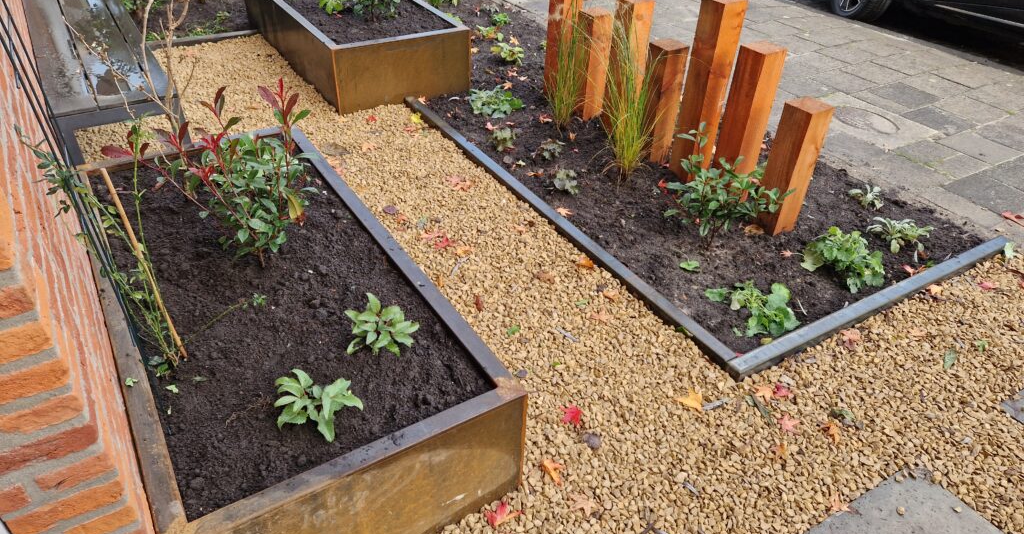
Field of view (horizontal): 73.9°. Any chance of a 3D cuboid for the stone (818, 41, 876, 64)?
[{"bbox_3d":[2.268,-1.414,4.597,0.300,0.050,0.300,-19,41,-26],"label":"stone"}]

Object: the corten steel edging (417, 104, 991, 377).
[{"bbox_3d":[0.670,-0.476,3.137,1.450,0.060,2.380,-18,40,-26],"label":"corten steel edging"}]

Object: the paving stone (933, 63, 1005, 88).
[{"bbox_3d":[2.859,-1.181,4.309,0.300,0.050,0.300,-19,41,-26],"label":"paving stone"}]

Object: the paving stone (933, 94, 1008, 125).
[{"bbox_3d":[2.602,-0.871,3.869,0.320,0.050,0.300,-18,40,-26],"label":"paving stone"}]

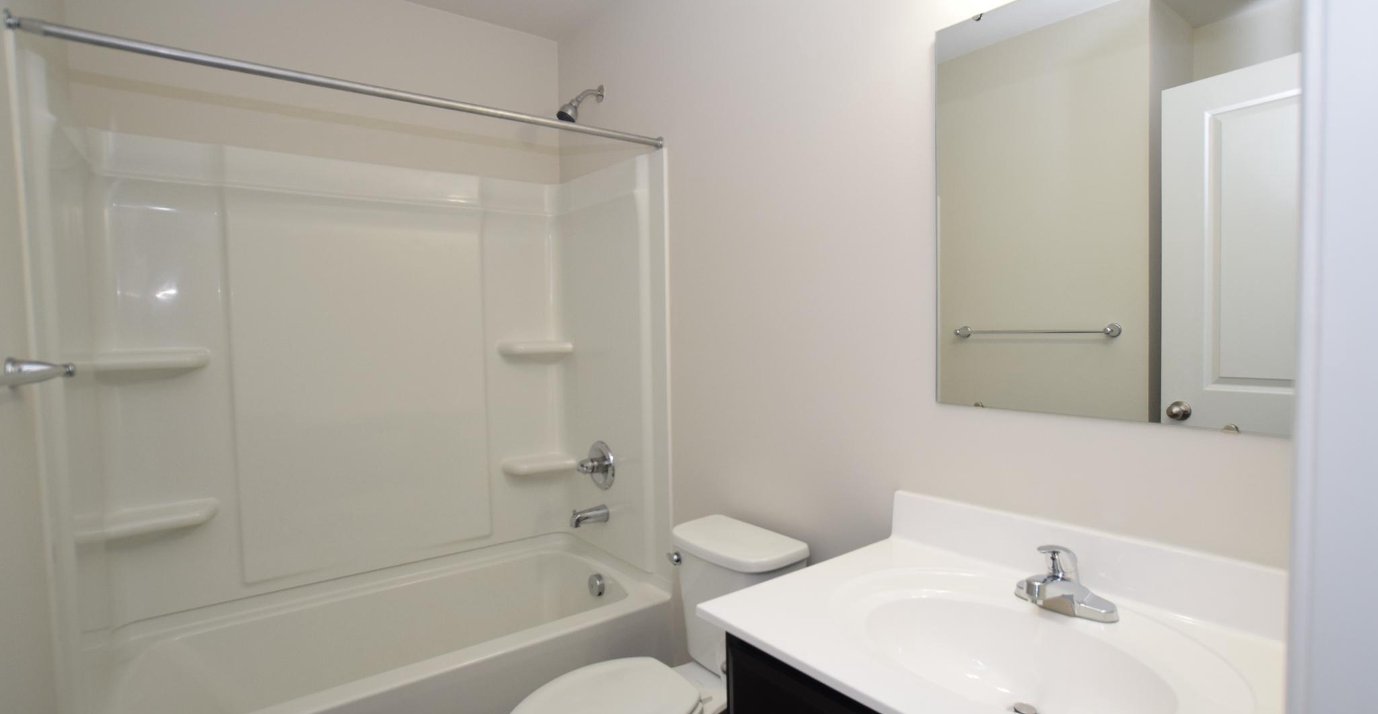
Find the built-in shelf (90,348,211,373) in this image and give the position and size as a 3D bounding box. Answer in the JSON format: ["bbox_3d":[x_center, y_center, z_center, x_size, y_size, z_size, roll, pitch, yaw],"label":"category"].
[{"bbox_3d":[-1.581,0.008,1.795,0.275,0.050,0.120,-3,3,-37],"label":"built-in shelf"}]

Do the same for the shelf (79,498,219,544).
[{"bbox_3d":[-1.576,0.479,1.807,0.285,0.047,0.125,-3,3,-37],"label":"shelf"}]

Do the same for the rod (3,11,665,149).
[{"bbox_3d":[-0.715,-0.689,1.633,1.519,0.042,0.042,-3,3,-34],"label":"rod"}]

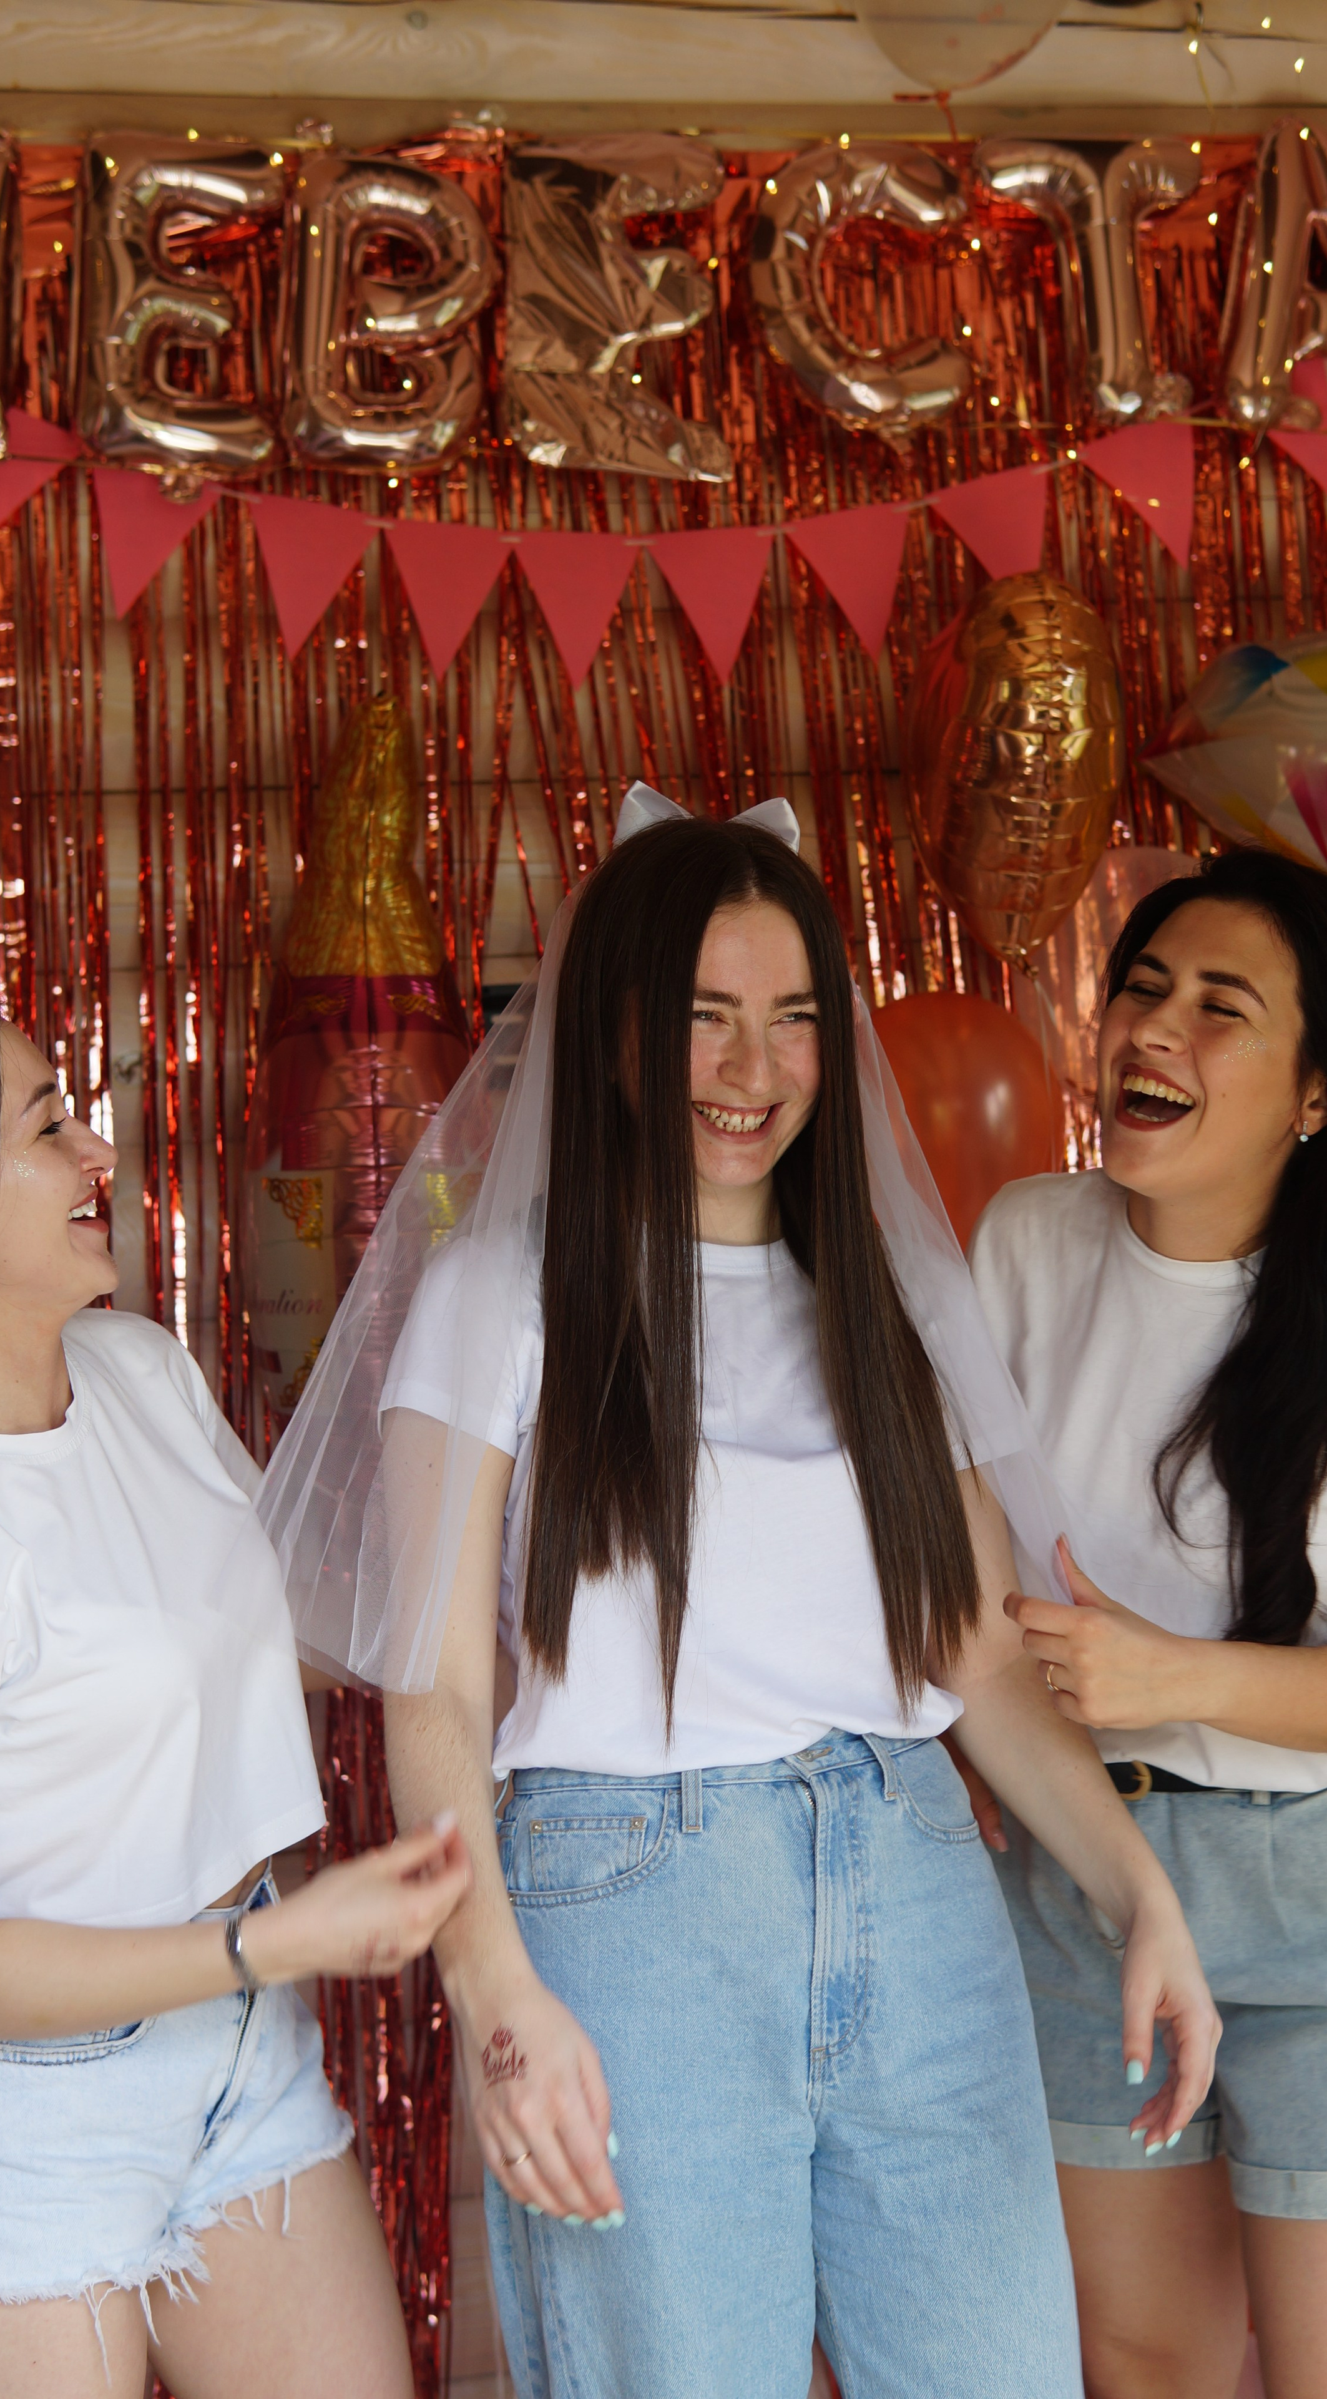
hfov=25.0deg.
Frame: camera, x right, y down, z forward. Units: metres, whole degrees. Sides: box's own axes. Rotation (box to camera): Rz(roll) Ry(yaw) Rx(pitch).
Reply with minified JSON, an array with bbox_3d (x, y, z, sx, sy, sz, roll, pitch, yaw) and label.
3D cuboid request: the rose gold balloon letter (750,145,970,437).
[{"bbox_3d":[0.210,-0.977,3.211,0.218,0.293,0.075,-3,-4,-9],"label":"rose gold balloon letter"}]

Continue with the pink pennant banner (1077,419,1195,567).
[{"bbox_3d":[0.547,-0.767,3.297,0.143,0.154,0.010,-20,-1,-9],"label":"pink pennant banner"}]

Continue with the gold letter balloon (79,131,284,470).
[{"bbox_3d":[-0.502,-0.928,3.103,0.210,0.325,0.075,2,-4,-8],"label":"gold letter balloon"}]

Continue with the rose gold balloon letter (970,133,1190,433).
[{"bbox_3d":[0.458,-0.997,3.250,0.225,0.283,0.075,-4,-4,-9],"label":"rose gold balloon letter"}]

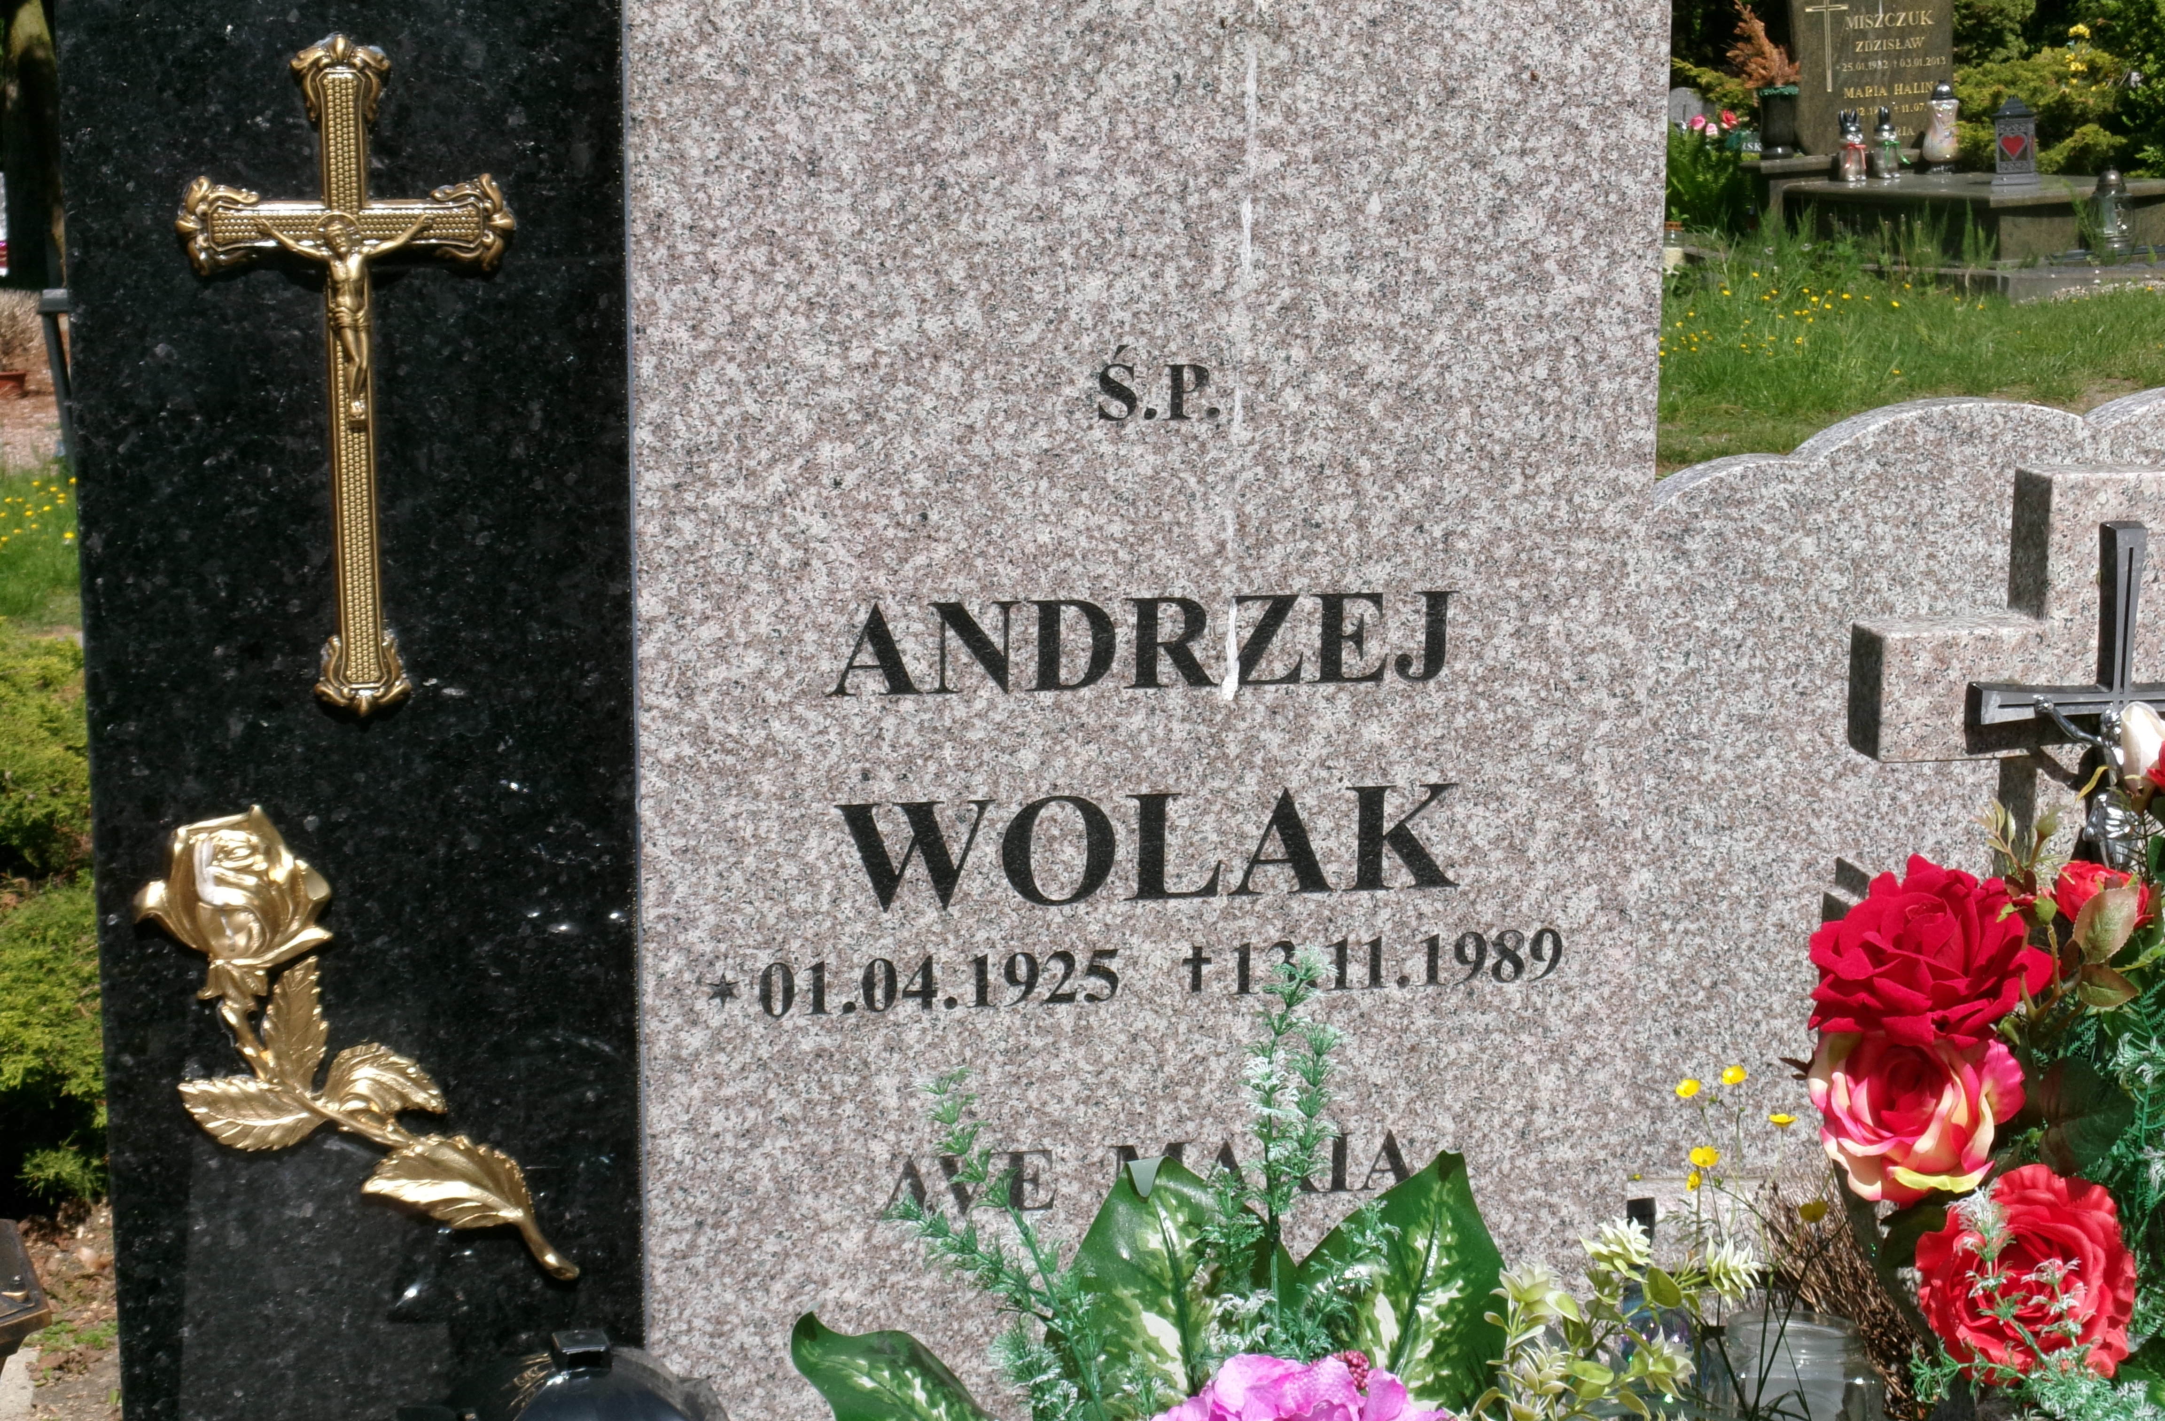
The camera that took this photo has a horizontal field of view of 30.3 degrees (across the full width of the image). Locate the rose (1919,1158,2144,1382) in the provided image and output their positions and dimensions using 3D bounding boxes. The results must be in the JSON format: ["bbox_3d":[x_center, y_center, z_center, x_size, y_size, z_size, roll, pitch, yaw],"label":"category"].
[{"bbox_3d":[0.485,0.289,2.060,0.115,0.112,0.070,2,-8,18],"label":"rose"}]

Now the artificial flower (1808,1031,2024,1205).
[{"bbox_3d":[0.433,0.210,2.080,0.112,0.105,0.075,2,-25,14],"label":"artificial flower"}]

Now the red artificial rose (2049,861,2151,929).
[{"bbox_3d":[0.538,0.099,2.110,0.053,0.046,0.046,1,-27,12],"label":"red artificial rose"}]

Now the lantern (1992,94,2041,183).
[{"bbox_3d":[3.405,-2.079,14.600,0.158,0.325,0.158,2,11,21],"label":"lantern"}]

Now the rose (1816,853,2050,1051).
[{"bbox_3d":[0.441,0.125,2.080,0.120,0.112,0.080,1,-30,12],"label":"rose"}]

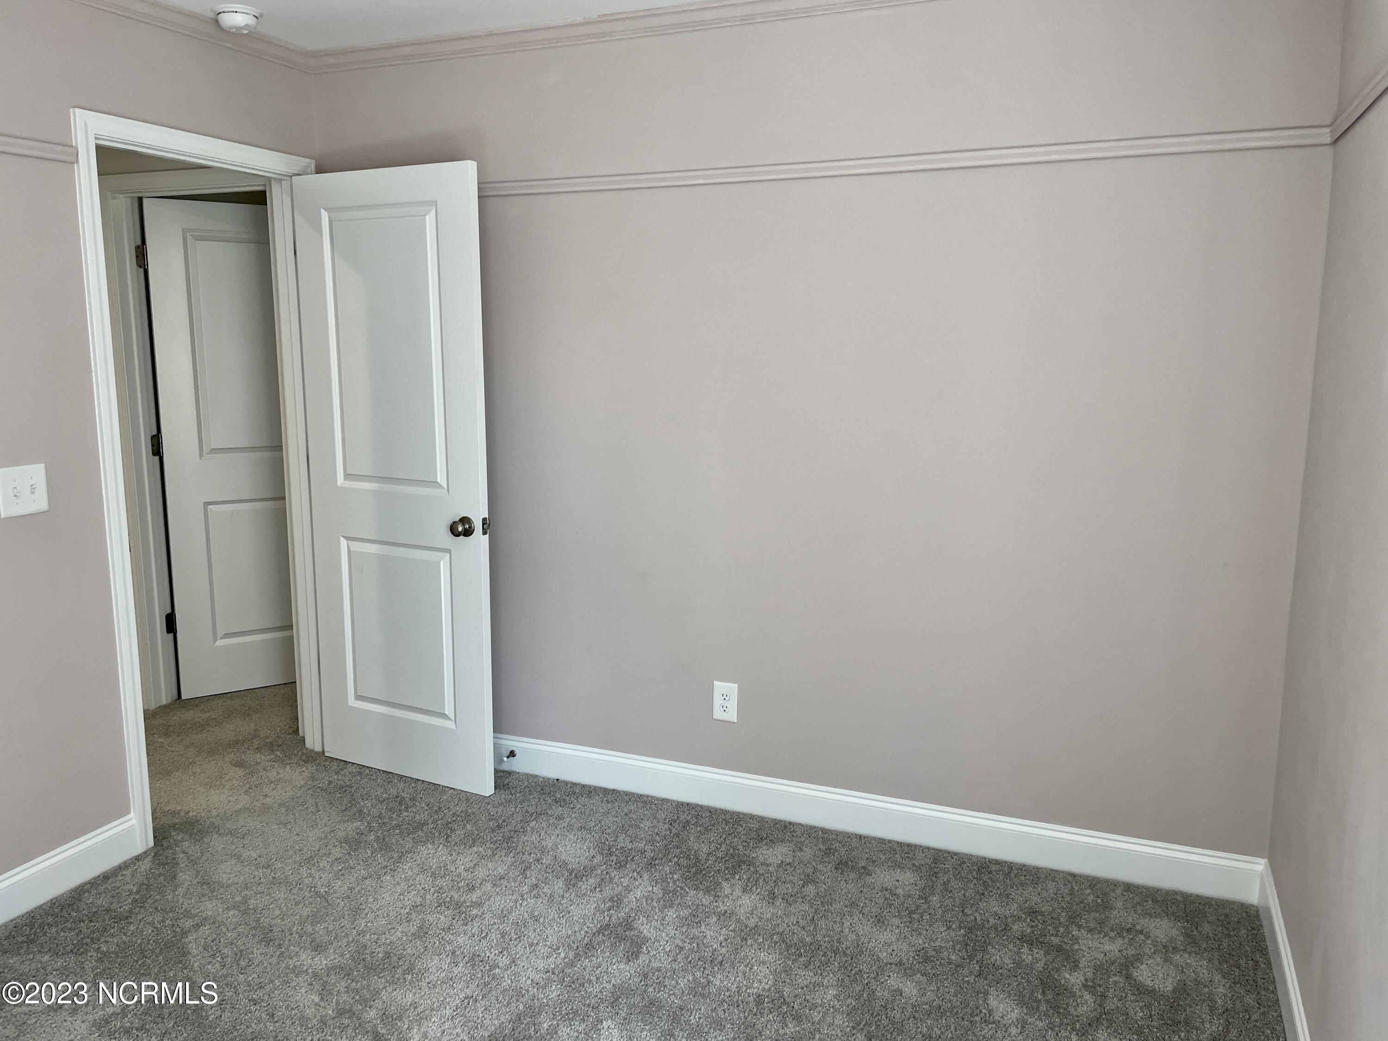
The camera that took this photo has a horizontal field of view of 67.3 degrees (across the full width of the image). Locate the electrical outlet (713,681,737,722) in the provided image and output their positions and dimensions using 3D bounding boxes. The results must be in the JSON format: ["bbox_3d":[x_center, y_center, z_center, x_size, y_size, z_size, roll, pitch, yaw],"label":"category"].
[{"bbox_3d":[0.101,0.581,3.335,0.079,0.124,0.008,4,10,22],"label":"electrical outlet"}]

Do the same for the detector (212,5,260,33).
[{"bbox_3d":[-1.333,-1.465,3.054,0.130,0.048,0.130,0,9,0],"label":"detector"}]

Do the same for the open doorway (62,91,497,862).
[{"bbox_3d":[-1.189,-0.104,3.231,0.870,2.117,0.905,4,10,22],"label":"open doorway"}]

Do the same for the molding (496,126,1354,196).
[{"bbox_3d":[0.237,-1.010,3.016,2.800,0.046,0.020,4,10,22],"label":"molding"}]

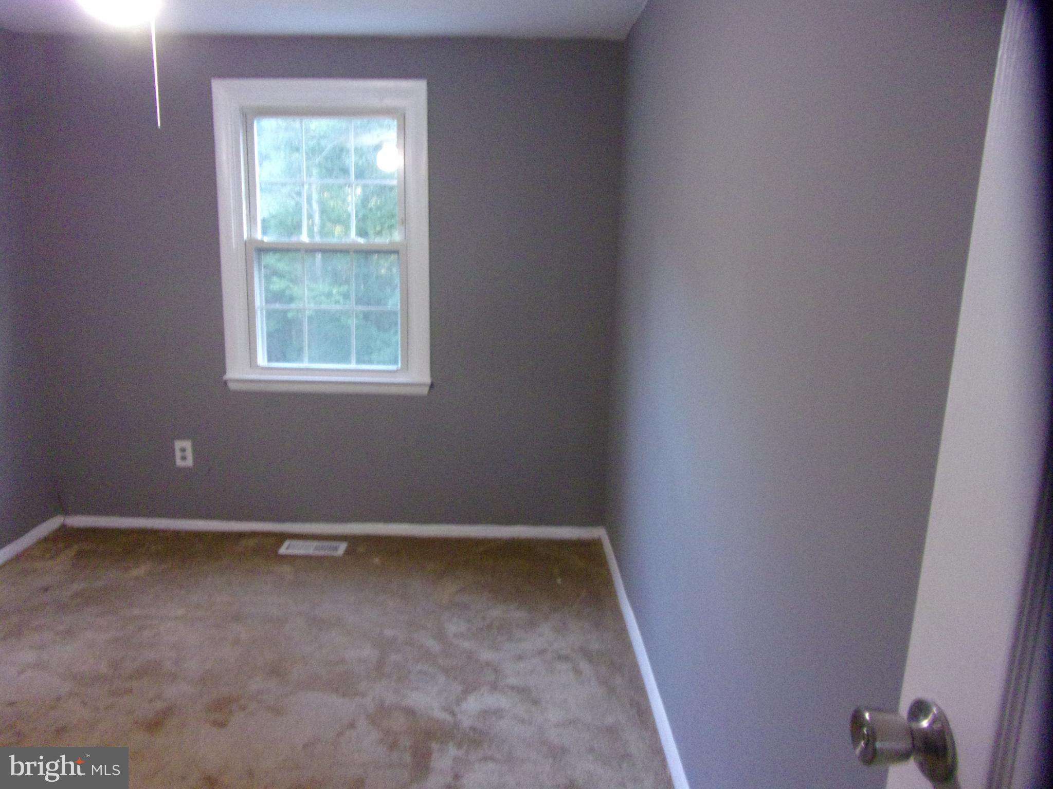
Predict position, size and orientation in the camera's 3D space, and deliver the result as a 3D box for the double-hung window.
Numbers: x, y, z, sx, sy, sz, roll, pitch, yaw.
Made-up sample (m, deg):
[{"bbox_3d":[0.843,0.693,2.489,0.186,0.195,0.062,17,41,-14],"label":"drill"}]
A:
[{"bbox_3d":[-0.927,-0.697,3.369,0.960,1.400,0.110,1,12,0],"label":"double-hung window"}]

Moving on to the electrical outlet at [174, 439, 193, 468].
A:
[{"bbox_3d":[-1.673,0.292,3.562,0.078,0.128,0.010,1,12,0],"label":"electrical outlet"}]

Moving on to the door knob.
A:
[{"bbox_3d":[0.308,0.286,0.607,0.063,0.065,0.065,2,12,3],"label":"door knob"}]

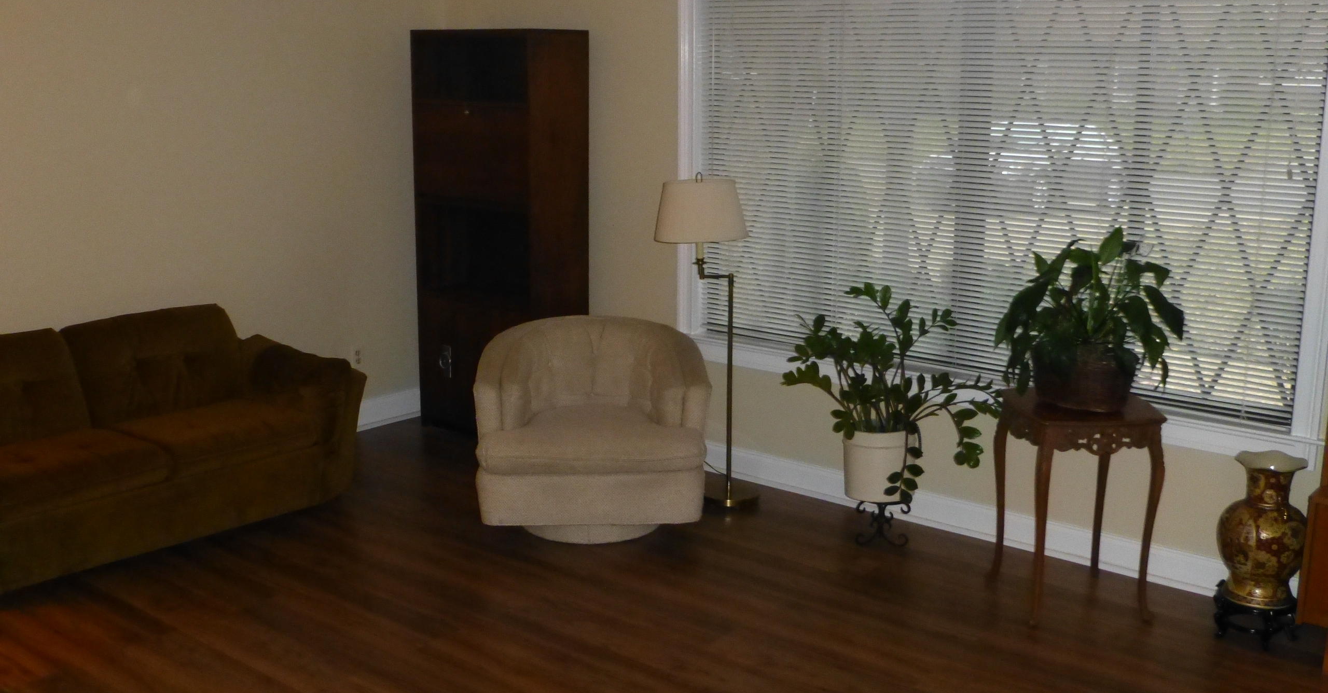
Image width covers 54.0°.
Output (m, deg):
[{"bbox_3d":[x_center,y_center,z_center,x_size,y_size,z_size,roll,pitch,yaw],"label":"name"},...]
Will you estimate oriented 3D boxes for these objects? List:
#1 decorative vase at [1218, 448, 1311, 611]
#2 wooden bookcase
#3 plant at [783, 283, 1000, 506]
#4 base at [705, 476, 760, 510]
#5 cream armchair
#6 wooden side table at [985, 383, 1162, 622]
[{"bbox_3d":[1.845,0.557,4.019,0.257,0.450,0.257,6,14,25],"label":"decorative vase"},{"bbox_3d":[-0.760,-0.494,5.986,0.743,1.861,0.342,10,17,38],"label":"wooden bookcase"},{"bbox_3d":[0.814,0.164,4.722,0.779,0.774,0.648,2,13,10],"label":"plant"},{"bbox_3d":[0.265,0.602,5.325,0.254,0.026,0.254,1,13,3],"label":"base"},{"bbox_3d":[-0.287,0.306,5.036,0.850,0.731,0.747,-1,13,-3],"label":"cream armchair"},{"bbox_3d":[1.331,0.514,4.252,0.396,0.684,0.396,-1,13,-6],"label":"wooden side table"}]

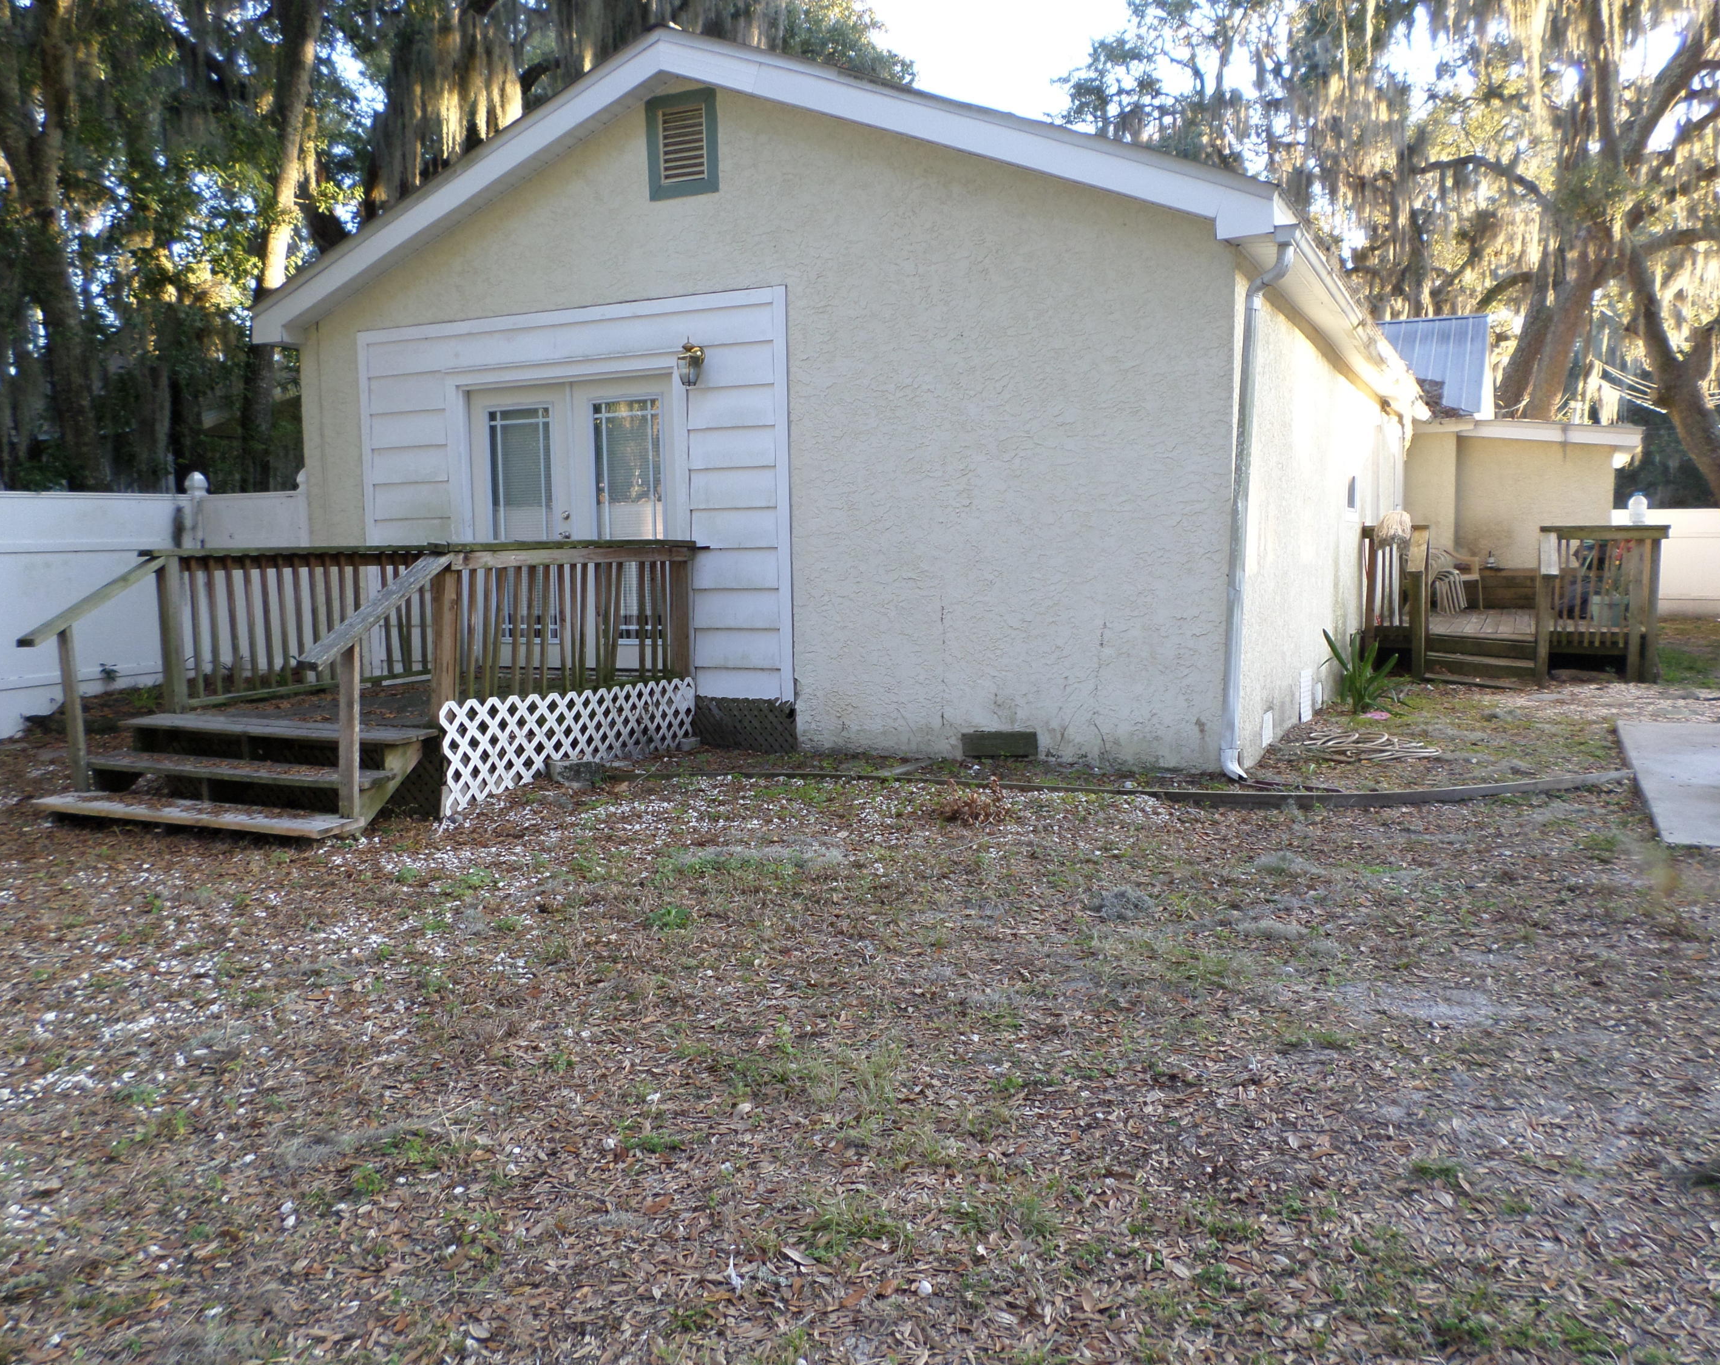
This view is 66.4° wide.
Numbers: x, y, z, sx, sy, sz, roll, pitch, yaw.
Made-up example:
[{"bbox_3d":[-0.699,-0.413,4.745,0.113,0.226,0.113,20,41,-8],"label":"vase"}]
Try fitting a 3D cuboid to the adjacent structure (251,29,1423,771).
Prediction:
[{"bbox_3d":[1.288,-2.418,13.727,7.900,4.690,11.350,2,7,26],"label":"adjacent structure"}]

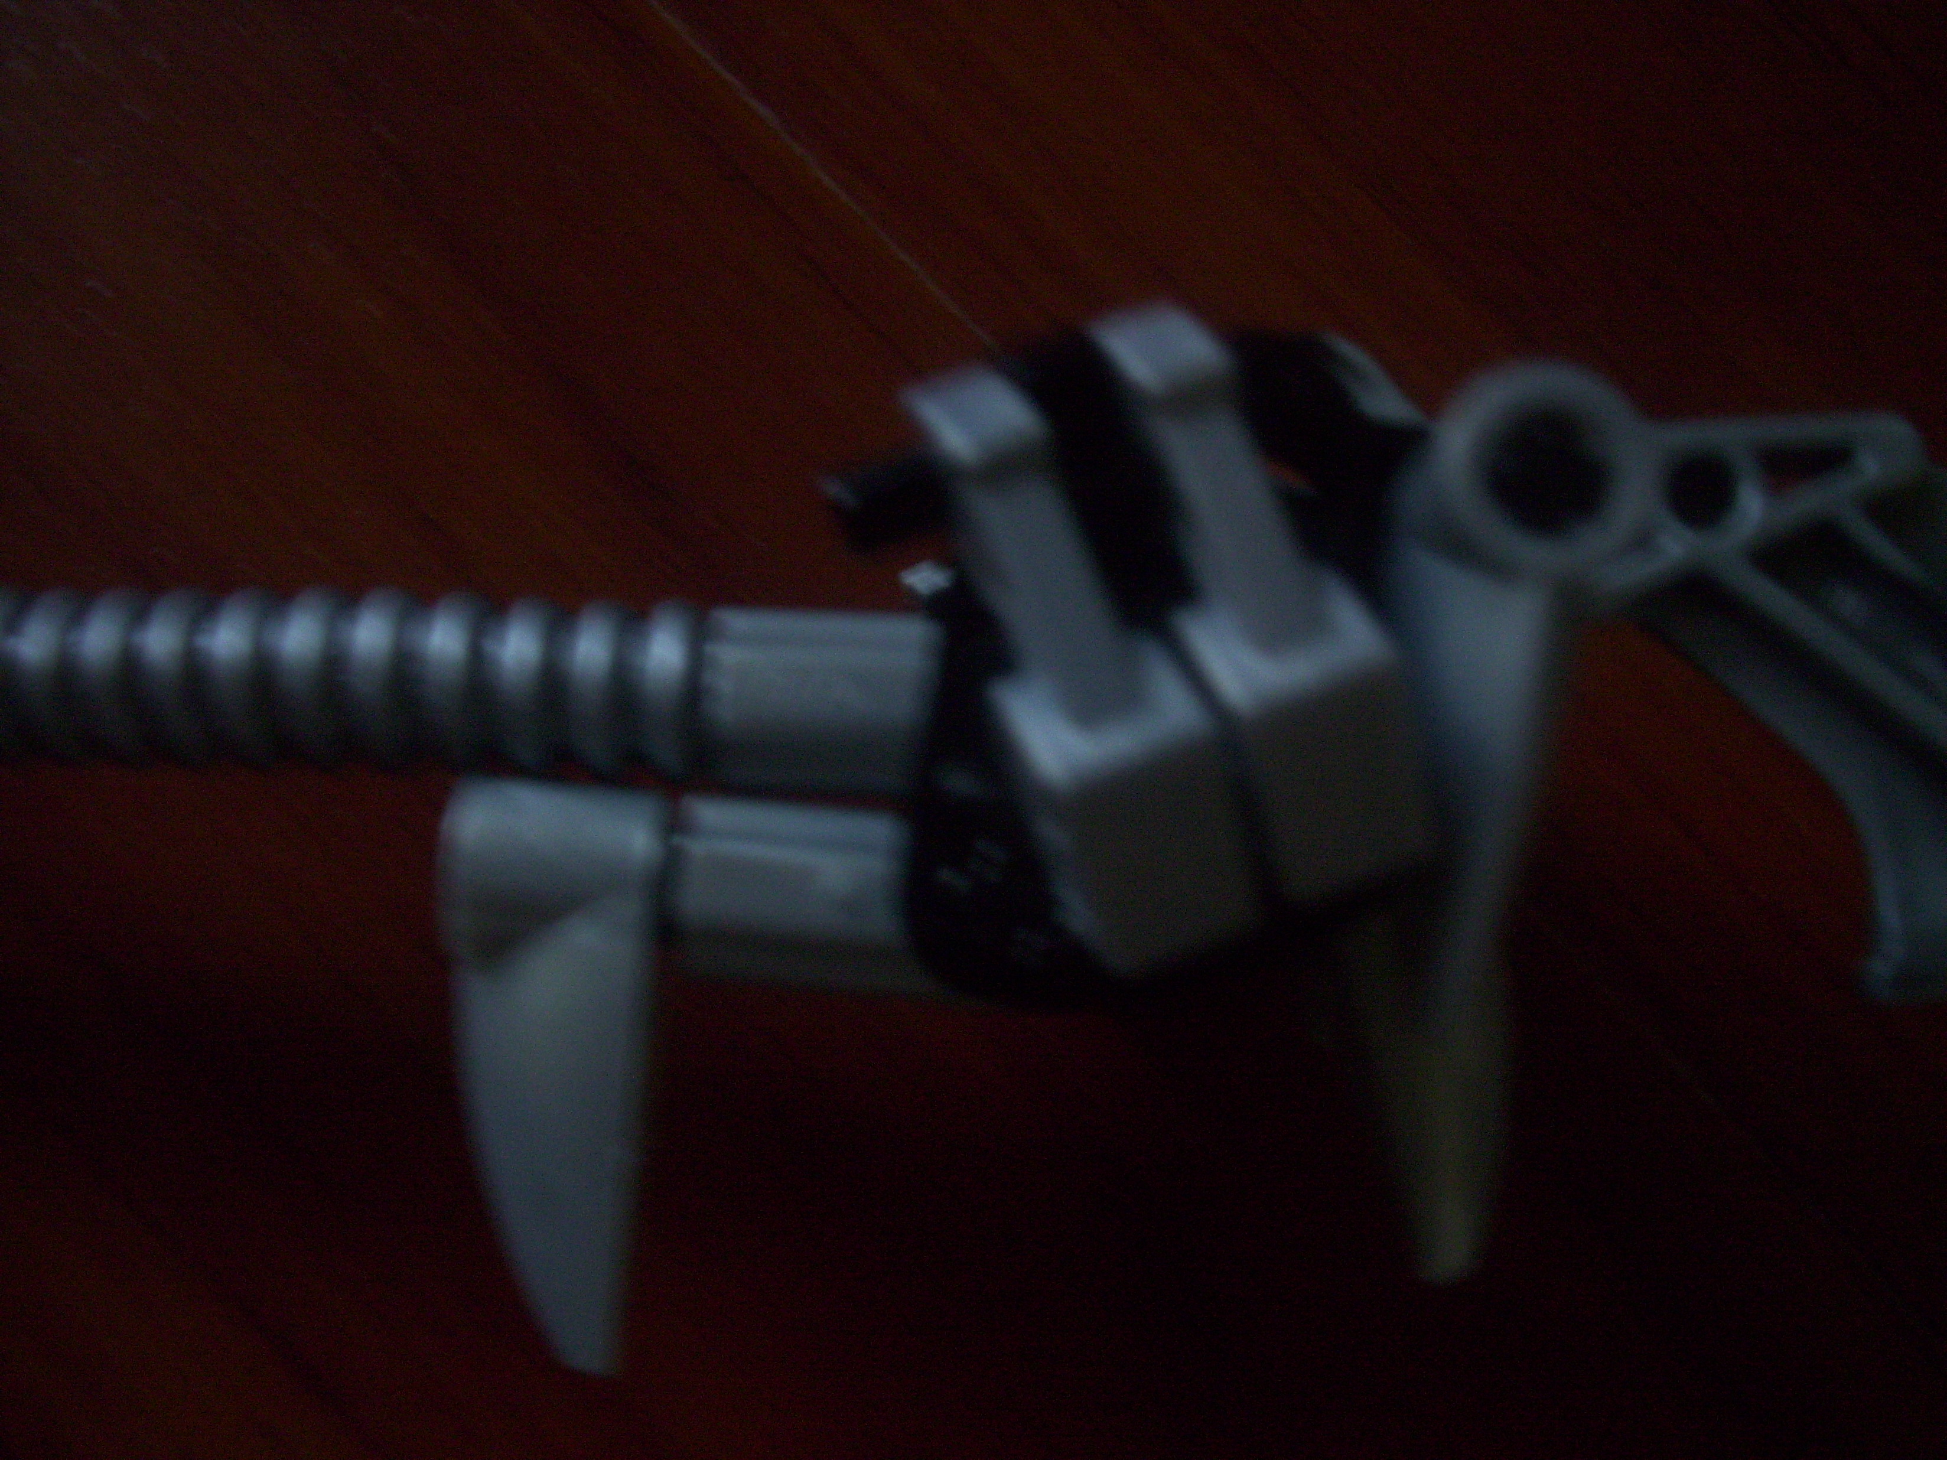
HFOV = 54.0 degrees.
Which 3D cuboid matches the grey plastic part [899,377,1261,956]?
[{"bbox_3d":[0.005,-0.002,0.075,0.006,0.022,0.009,-22,34,-5],"label":"grey plastic part"}]

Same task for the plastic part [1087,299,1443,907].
[{"bbox_3d":[0.012,-0.005,0.076,0.006,0.022,0.009,-22,34,-5],"label":"plastic part"}]

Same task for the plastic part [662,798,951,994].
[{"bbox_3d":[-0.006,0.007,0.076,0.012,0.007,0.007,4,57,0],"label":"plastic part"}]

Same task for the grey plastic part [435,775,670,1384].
[{"bbox_3d":[-0.016,0.013,0.074,0.008,0.007,0.022,-2,83,0],"label":"grey plastic part"}]

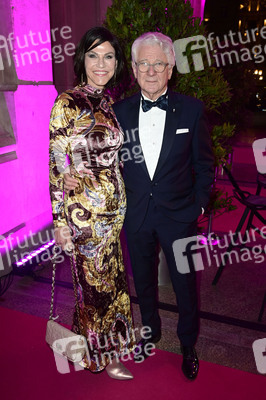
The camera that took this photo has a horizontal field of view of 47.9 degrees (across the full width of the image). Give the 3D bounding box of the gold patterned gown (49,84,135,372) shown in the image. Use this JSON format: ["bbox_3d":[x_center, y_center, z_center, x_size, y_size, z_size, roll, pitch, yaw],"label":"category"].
[{"bbox_3d":[-0.177,0.192,1.553,0.450,1.474,0.330,-9,17,-32],"label":"gold patterned gown"}]

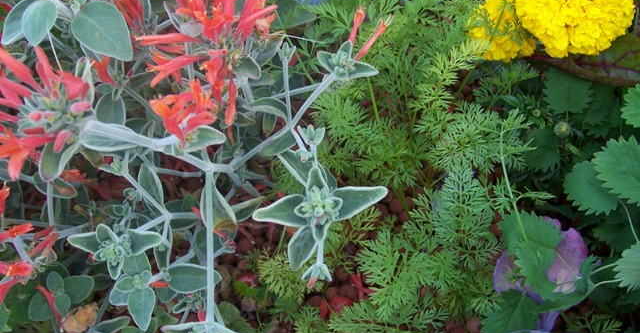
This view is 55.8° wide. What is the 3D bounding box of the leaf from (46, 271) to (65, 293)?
[{"bbox_3d":[-0.244,0.107,0.556,0.015,0.006,0.022,-19,85,-6],"label":"leaf"}]

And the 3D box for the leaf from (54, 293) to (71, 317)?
[{"bbox_3d":[-0.238,0.128,0.556,0.015,0.006,0.022,-18,95,-6],"label":"leaf"}]

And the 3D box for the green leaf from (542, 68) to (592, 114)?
[{"bbox_3d":[0.249,-0.080,0.608,0.049,0.010,0.056,7,74,3],"label":"green leaf"}]

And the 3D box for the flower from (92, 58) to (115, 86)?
[{"bbox_3d":[-0.164,-0.071,0.463,0.016,0.014,0.022,-32,104,-16],"label":"flower"}]

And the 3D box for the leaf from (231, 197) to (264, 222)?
[{"bbox_3d":[-0.068,0.038,0.557,0.038,0.010,0.018,-30,54,-8],"label":"leaf"}]

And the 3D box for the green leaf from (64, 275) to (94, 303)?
[{"bbox_3d":[-0.217,0.111,0.546,0.028,0.006,0.024,-19,67,-8],"label":"green leaf"}]

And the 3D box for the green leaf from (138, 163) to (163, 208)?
[{"bbox_3d":[-0.146,0.017,0.524,0.022,0.010,0.052,-37,61,9],"label":"green leaf"}]

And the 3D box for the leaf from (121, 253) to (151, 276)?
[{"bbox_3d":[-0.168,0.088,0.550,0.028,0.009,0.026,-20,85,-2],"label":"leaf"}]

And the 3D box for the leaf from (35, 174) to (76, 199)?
[{"bbox_3d":[-0.238,0.018,0.545,0.043,0.009,0.019,21,67,0],"label":"leaf"}]

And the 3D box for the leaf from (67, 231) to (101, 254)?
[{"bbox_3d":[-0.195,0.063,0.502,0.033,0.008,0.018,8,66,9],"label":"leaf"}]

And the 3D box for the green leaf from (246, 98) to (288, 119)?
[{"bbox_3d":[-0.046,-0.049,0.530,0.039,0.011,0.019,18,53,6],"label":"green leaf"}]

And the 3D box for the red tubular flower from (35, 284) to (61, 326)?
[{"bbox_3d":[-0.224,0.116,0.500,0.010,0.010,0.039,-30,106,-15],"label":"red tubular flower"}]

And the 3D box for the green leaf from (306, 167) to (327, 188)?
[{"bbox_3d":[-0.002,0.011,0.470,0.017,0.024,0.008,-6,25,-1],"label":"green leaf"}]

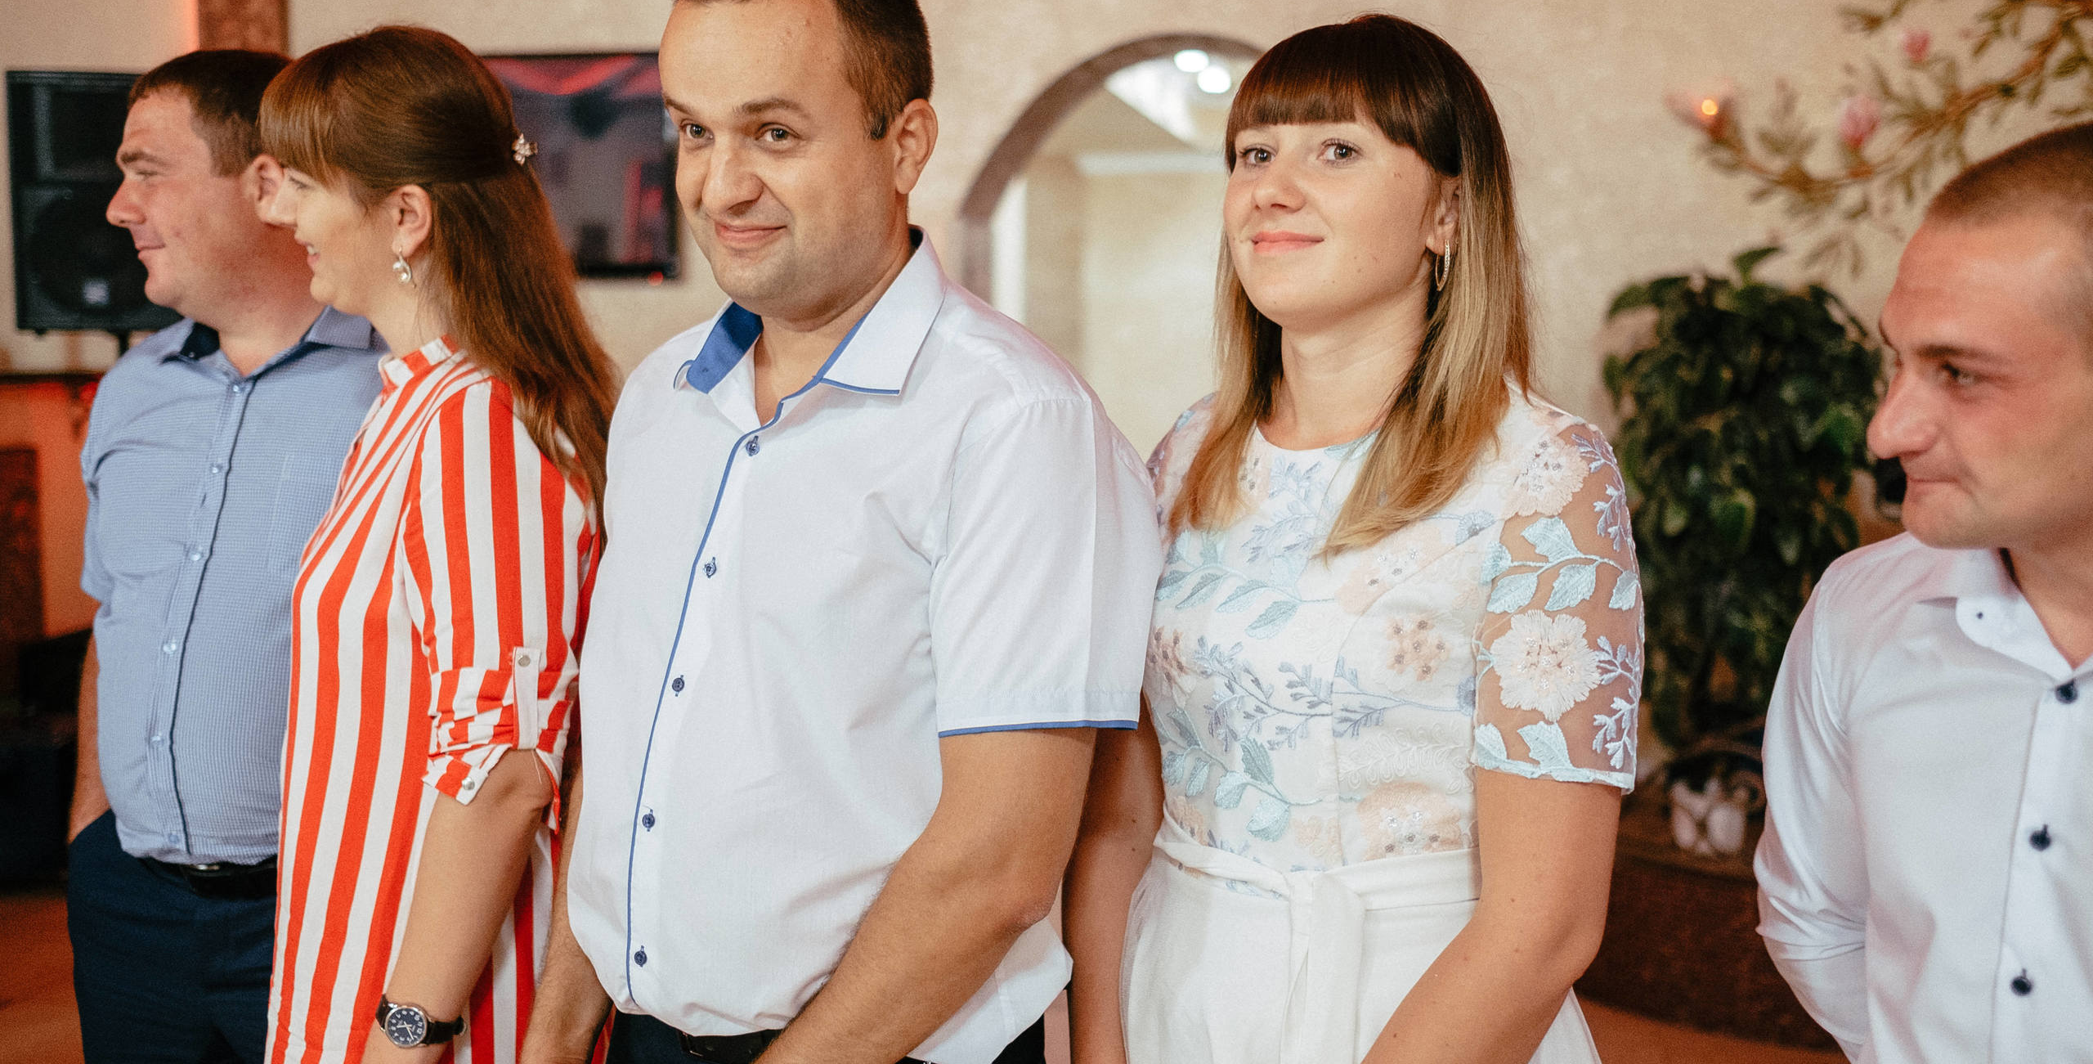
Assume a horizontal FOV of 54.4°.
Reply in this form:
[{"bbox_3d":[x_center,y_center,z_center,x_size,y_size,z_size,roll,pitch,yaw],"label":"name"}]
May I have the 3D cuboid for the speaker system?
[{"bbox_3d":[-2.460,-0.865,5.407,0.420,0.670,0.380,0,5,-9],"label":"speaker system"}]

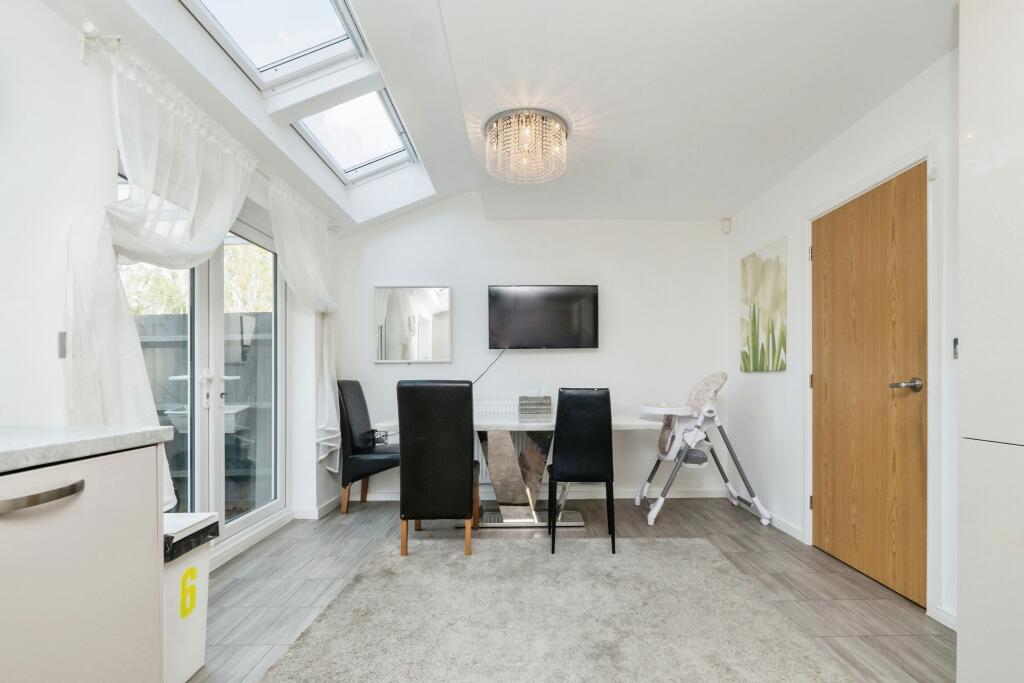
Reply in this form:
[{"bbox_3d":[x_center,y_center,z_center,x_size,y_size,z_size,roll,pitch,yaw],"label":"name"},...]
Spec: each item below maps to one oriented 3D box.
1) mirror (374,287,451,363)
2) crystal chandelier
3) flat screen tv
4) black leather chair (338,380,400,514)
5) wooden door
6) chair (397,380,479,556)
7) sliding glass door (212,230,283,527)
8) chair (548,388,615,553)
[{"bbox_3d":[-0.849,-0.137,3.665,0.656,0.656,0.030,0,-3,0],"label":"mirror"},{"bbox_3d":[0.082,-1.076,2.375,0.460,0.210,0.460,0,-3,0],"label":"crystal chandelier"},{"bbox_3d":[0.265,-0.203,3.605,0.925,0.535,0.070,0,-3,0],"label":"flat screen tv"},{"bbox_3d":[-1.030,0.800,3.410,0.570,1.020,0.440,0,-3,7],"label":"black leather chair"},{"bbox_3d":[1.852,0.227,2.246,0.050,1.985,0.735,0,-3,0],"label":"wooden door"},{"bbox_3d":[-0.437,0.748,2.695,0.440,1.020,0.570,0,-3,1],"label":"chair"},{"bbox_3d":[-1.640,0.217,2.670,0.070,1.890,0.760,0,-3,0],"label":"sliding glass door"},{"bbox_3d":[0.440,0.772,2.675,0.420,0.975,0.510,0,-3,4],"label":"chair"}]

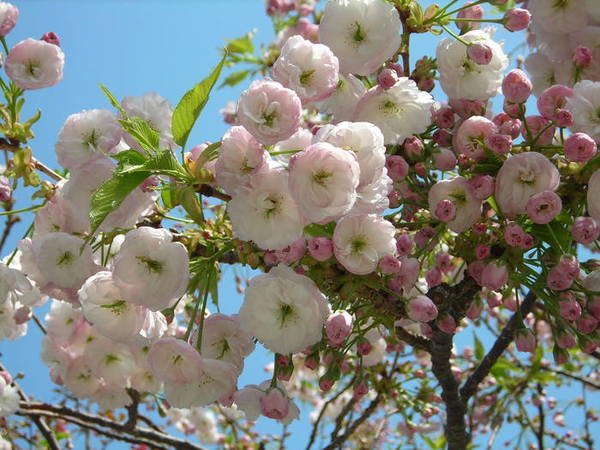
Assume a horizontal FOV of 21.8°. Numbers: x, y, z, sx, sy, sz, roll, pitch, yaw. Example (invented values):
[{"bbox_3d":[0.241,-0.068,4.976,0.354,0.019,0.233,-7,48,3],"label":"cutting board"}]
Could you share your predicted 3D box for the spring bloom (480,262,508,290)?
[{"bbox_3d":[0.133,0.035,1.070,0.019,0.019,0.019,-1,-66,13],"label":"spring bloom"}]

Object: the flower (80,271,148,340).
[{"bbox_3d":[-0.114,0.050,0.950,0.042,0.042,0.025,-6,18,13],"label":"flower"}]

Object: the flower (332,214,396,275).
[{"bbox_3d":[0.041,0.012,0.990,0.040,0.037,0.031,1,6,-12],"label":"flower"}]

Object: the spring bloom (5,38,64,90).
[{"bbox_3d":[-0.174,-0.105,1.020,0.039,0.034,0.027,-3,7,6],"label":"spring bloom"}]

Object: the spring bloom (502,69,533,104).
[{"bbox_3d":[0.138,-0.088,0.990,0.019,0.022,0.019,0,6,0],"label":"spring bloom"}]

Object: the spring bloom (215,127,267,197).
[{"bbox_3d":[-0.036,-0.039,0.940,0.034,0.041,0.030,3,20,-7],"label":"spring bloom"}]

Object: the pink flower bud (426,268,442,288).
[{"bbox_3d":[0.085,0.034,0.990,0.011,0.015,0.012,0,-66,0],"label":"pink flower bud"}]

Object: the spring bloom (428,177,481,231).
[{"bbox_3d":[0.106,-0.014,1.060,0.036,0.037,0.029,-1,18,6],"label":"spring bloom"}]

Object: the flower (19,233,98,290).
[{"bbox_3d":[-0.158,0.024,1.020,0.048,0.039,0.030,2,14,-7],"label":"flower"}]

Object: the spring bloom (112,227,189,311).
[{"bbox_3d":[-0.088,0.026,0.920,0.045,0.050,0.028,-1,14,3],"label":"spring bloom"}]

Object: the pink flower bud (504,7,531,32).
[{"bbox_3d":[0.139,-0.131,1.000,0.018,0.015,0.015,-1,6,0],"label":"pink flower bud"}]

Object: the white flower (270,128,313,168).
[{"bbox_3d":[-0.007,-0.046,0.980,0.033,0.032,0.024,3,5,-6],"label":"white flower"}]

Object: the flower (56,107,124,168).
[{"bbox_3d":[-0.134,-0.054,0.990,0.042,0.040,0.024,-4,11,9],"label":"flower"}]

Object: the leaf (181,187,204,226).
[{"bbox_3d":[-0.071,-0.013,1.030,0.011,0.028,0.006,-25,5,2],"label":"leaf"}]

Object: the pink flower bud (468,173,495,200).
[{"bbox_3d":[0.111,-0.023,0.950,0.016,0.016,0.018,1,14,-3],"label":"pink flower bud"}]

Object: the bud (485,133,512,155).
[{"bbox_3d":[0.120,-0.049,0.940,0.017,0.015,0.017,2,14,-7],"label":"bud"}]

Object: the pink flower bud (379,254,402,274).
[{"bbox_3d":[0.053,0.024,0.920,0.012,0.012,0.015,18,0,-40],"label":"pink flower bud"}]

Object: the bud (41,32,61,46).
[{"bbox_3d":[-0.171,-0.127,1.070,0.015,0.013,0.015,9,-9,-23],"label":"bud"}]

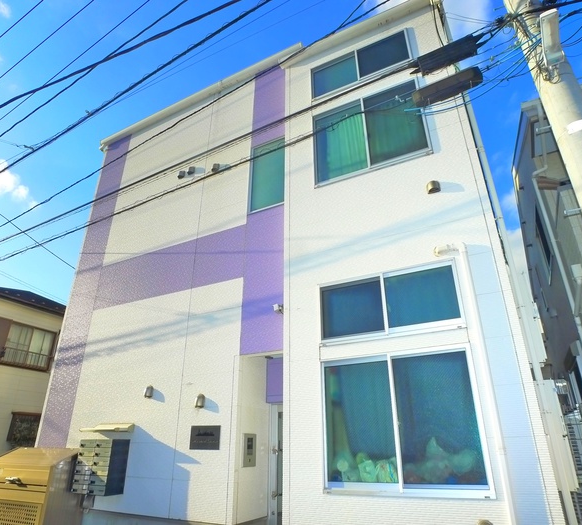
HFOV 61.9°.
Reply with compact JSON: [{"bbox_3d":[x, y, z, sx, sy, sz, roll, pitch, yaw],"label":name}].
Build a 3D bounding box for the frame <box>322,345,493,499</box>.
[{"bbox_3d":[1.066,1.584,4.859,1.609,1.356,0.100,-13,-29,24],"label":"frame"}]

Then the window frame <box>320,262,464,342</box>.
[{"bbox_3d":[1.067,0.465,5.410,1.604,0.762,0.100,-13,-29,24],"label":"window frame"}]

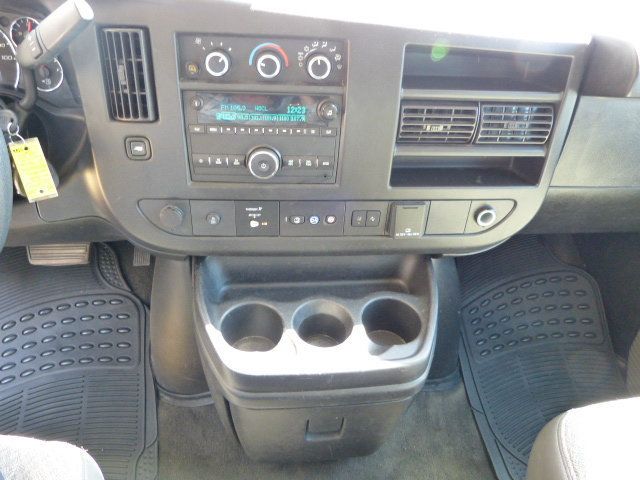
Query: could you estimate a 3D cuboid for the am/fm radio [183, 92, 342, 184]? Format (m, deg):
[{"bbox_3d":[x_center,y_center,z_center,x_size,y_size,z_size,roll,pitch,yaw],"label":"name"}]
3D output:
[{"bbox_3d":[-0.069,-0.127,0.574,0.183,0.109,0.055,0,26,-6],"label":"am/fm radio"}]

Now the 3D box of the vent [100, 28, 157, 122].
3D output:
[{"bbox_3d":[-0.213,-0.187,0.527,0.052,0.100,0.032,0,26,-6],"label":"vent"}]

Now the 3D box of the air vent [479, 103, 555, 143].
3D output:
[{"bbox_3d":[0.248,-0.154,0.606,0.100,0.048,0.032,0,26,-6],"label":"air vent"}]

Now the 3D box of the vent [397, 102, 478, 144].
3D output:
[{"bbox_3d":[0.147,-0.152,0.596,0.100,0.048,0.032,0,26,-6],"label":"vent"}]

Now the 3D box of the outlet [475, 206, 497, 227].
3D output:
[{"bbox_3d":[0.227,-0.035,0.641,0.028,0.028,0.025,0,26,-6],"label":"outlet"}]

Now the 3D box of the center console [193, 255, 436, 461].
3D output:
[{"bbox_3d":[-0.006,0.186,0.727,0.335,0.305,0.190,0,40,-6],"label":"center console"}]

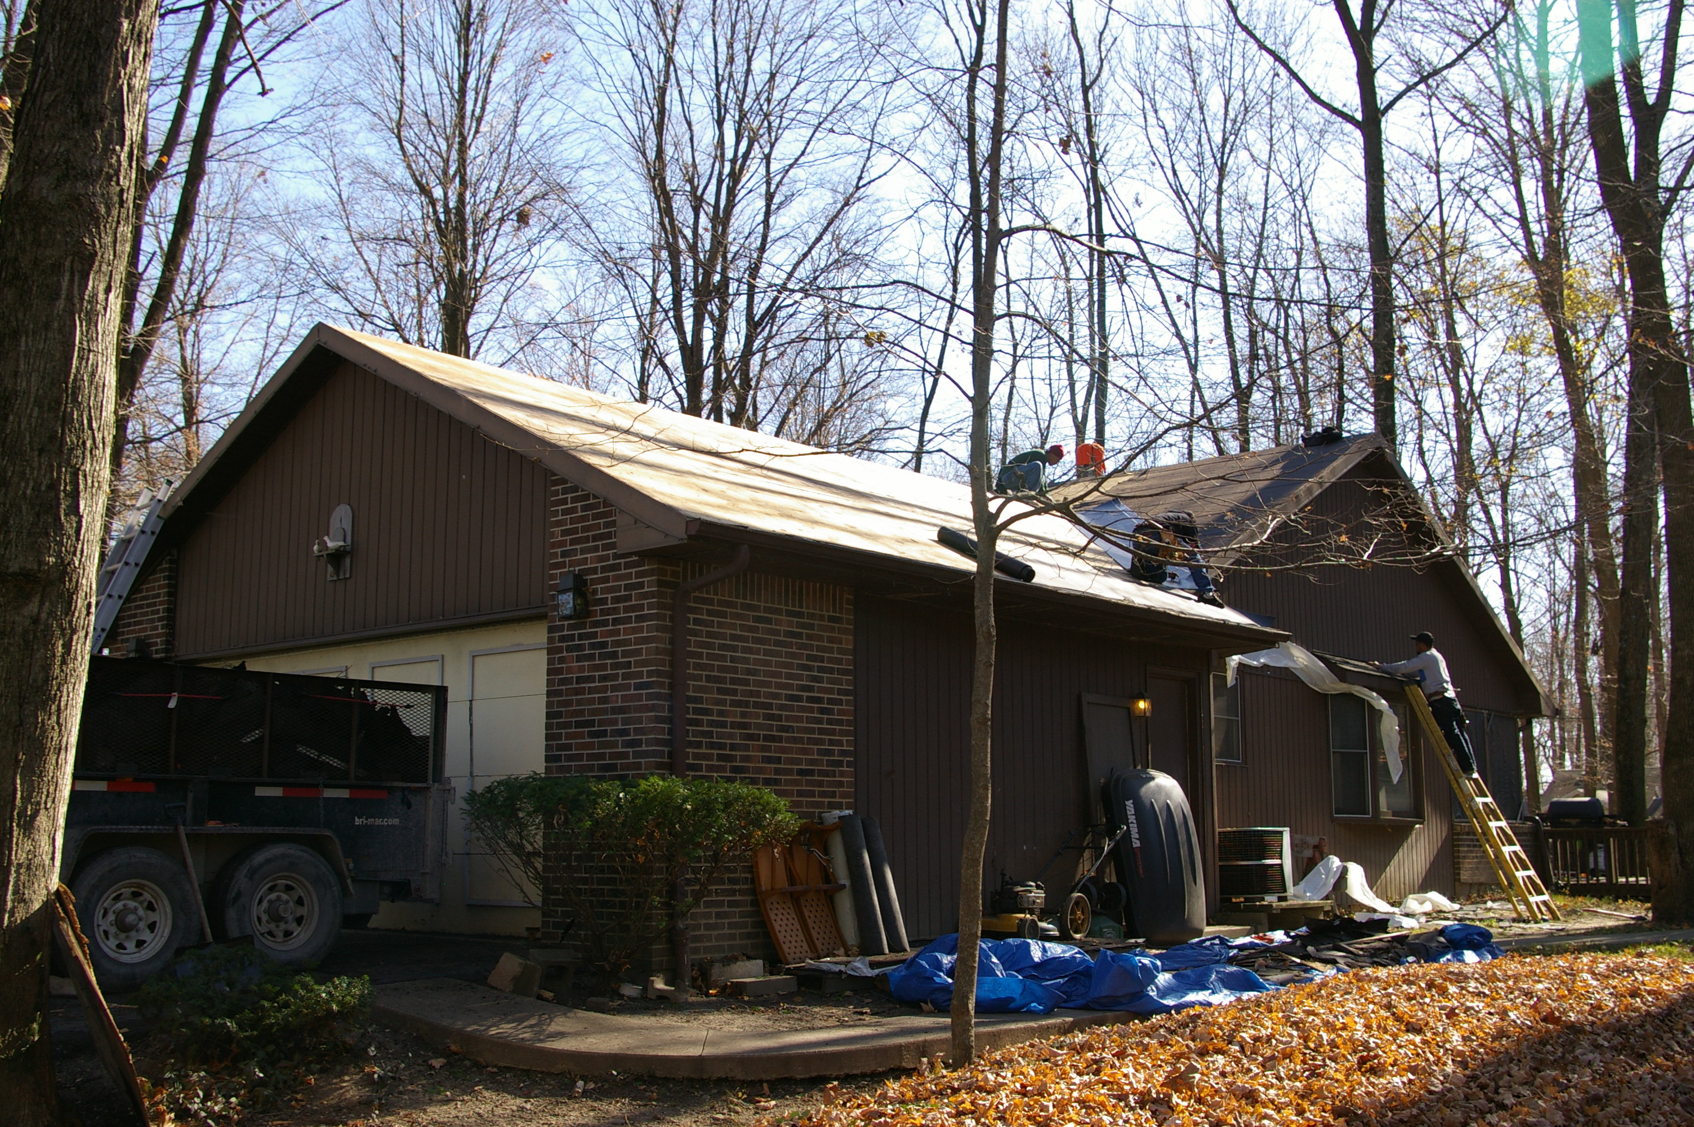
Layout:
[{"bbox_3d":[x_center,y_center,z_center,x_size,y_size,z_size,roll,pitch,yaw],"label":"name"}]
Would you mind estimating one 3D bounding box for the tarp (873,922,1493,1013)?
[{"bbox_3d":[2.215,2.362,10.539,2.300,0.360,5.600,-8,-12,40],"label":"tarp"}]

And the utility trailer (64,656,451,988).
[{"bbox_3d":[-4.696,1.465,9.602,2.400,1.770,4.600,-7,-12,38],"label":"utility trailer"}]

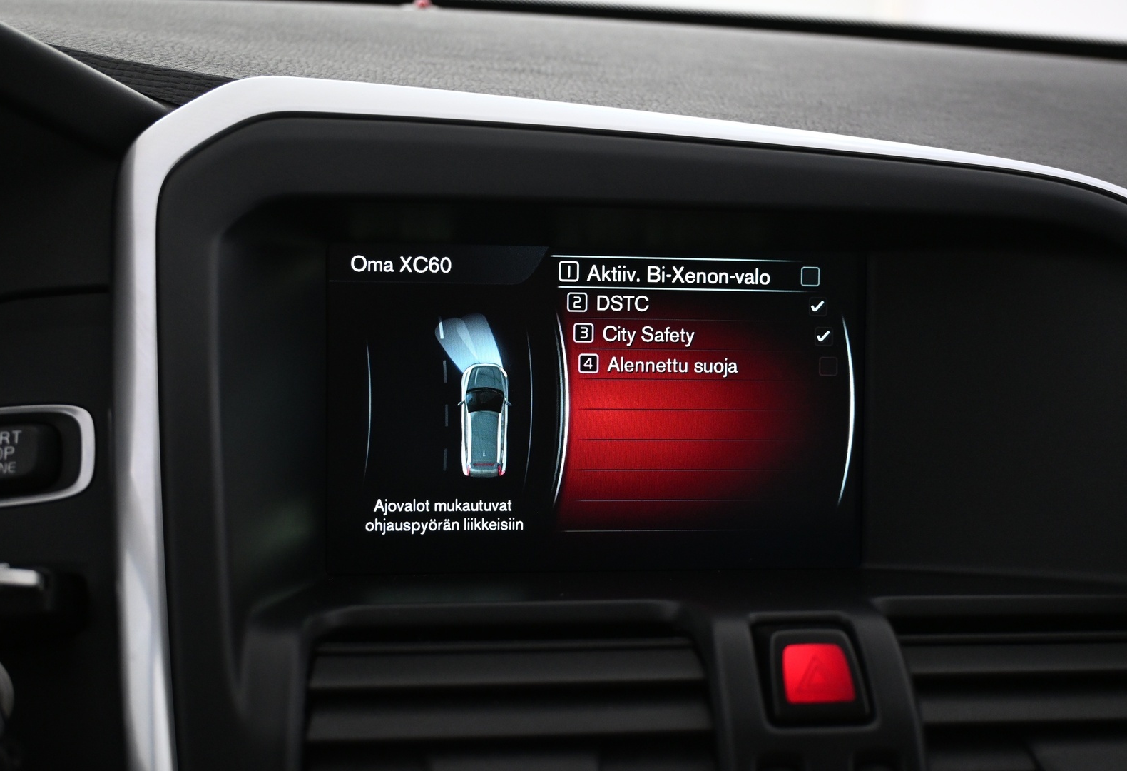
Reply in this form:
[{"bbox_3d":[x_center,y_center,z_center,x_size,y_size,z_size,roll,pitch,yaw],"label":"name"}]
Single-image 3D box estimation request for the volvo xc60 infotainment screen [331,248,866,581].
[{"bbox_3d":[0.010,0.007,0.365,0.155,0.093,0.013,0,2,-6],"label":"volvo xc60 infotainment screen"}]

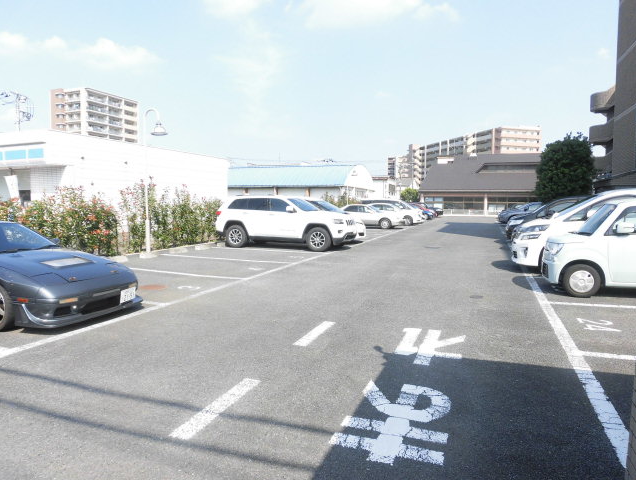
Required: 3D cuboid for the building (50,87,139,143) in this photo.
[{"bbox_3d":[-69.554,-27.853,140.565,13.300,33.600,21.000,2,5,21],"label":"building"}]

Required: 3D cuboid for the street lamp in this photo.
[{"bbox_3d":[-4.767,-1.699,13.051,0.820,4.220,0.480,2,5,21],"label":"street lamp"}]

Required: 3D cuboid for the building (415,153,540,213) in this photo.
[{"bbox_3d":[23.039,-7.008,56.645,17.500,7.600,15.000,2,5,21],"label":"building"}]

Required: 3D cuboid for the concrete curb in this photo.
[{"bbox_3d":[-4.569,0.275,13.915,0.160,0.140,5.600,2,5,21],"label":"concrete curb"}]

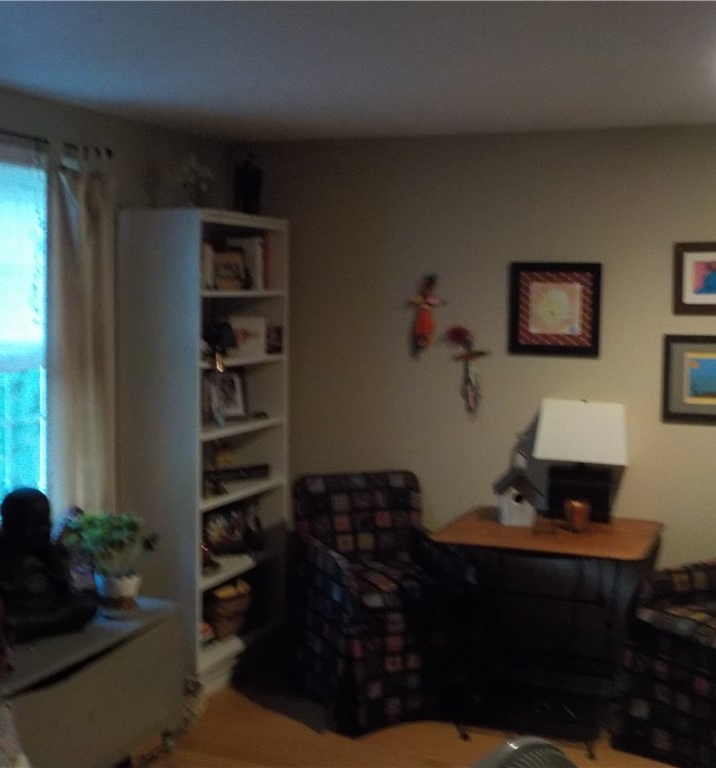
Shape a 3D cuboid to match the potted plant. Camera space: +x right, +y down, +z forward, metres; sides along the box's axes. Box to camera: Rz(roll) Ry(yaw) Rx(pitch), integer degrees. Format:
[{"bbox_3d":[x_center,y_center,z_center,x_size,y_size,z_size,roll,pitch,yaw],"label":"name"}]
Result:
[{"bbox_3d":[-0.932,0.650,4.154,0.302,0.352,0.302,1,5,0],"label":"potted plant"}]

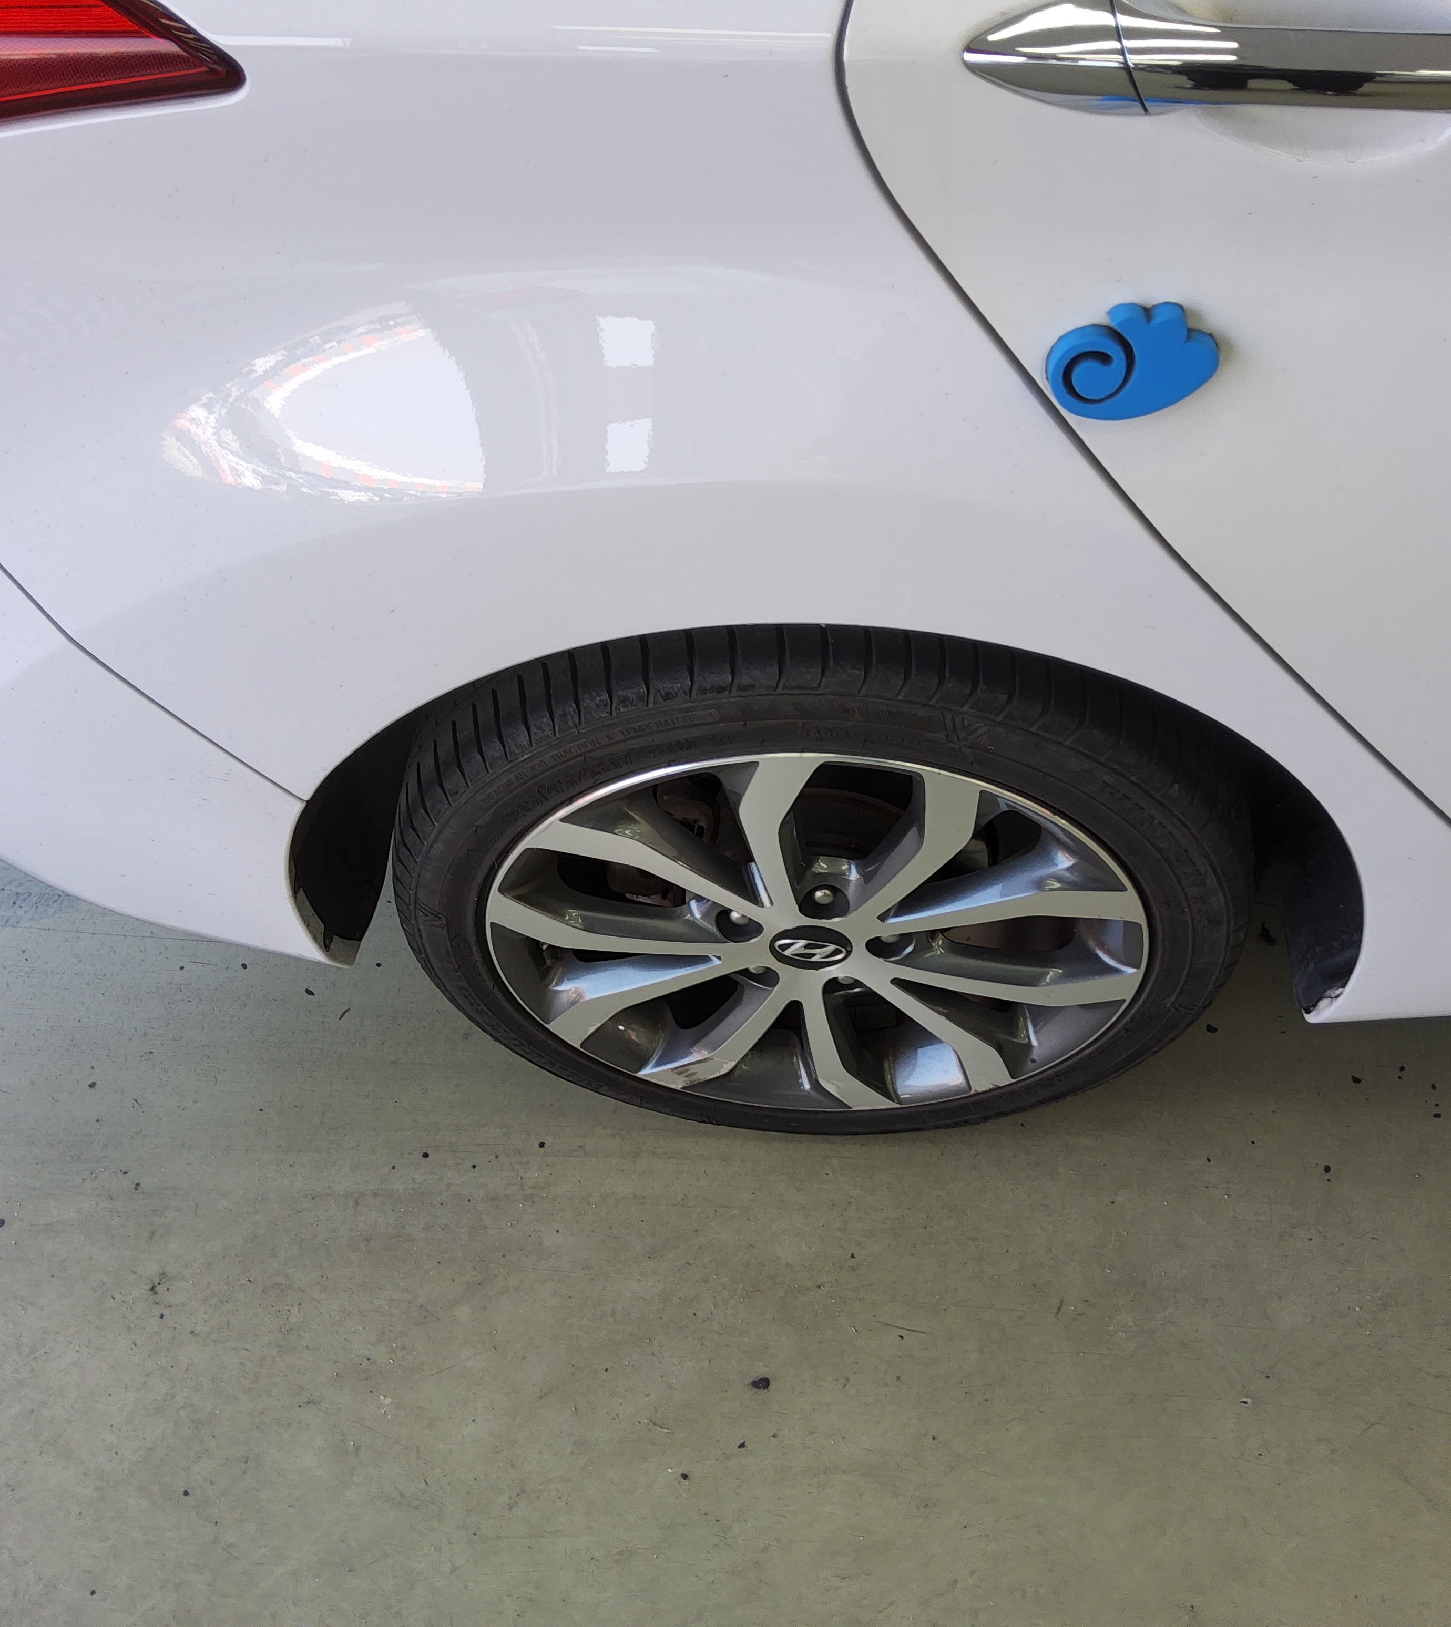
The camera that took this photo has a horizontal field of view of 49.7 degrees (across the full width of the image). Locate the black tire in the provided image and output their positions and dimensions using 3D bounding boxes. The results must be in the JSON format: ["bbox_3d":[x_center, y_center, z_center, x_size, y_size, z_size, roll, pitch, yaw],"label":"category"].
[{"bbox_3d":[0.068,0.026,1.183,0.625,0.620,0.215,1,54,5],"label":"black tire"}]

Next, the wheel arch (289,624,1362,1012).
[{"bbox_3d":[0.064,-0.025,1.046,0.720,0.460,0.180,1,54,5],"label":"wheel arch"}]

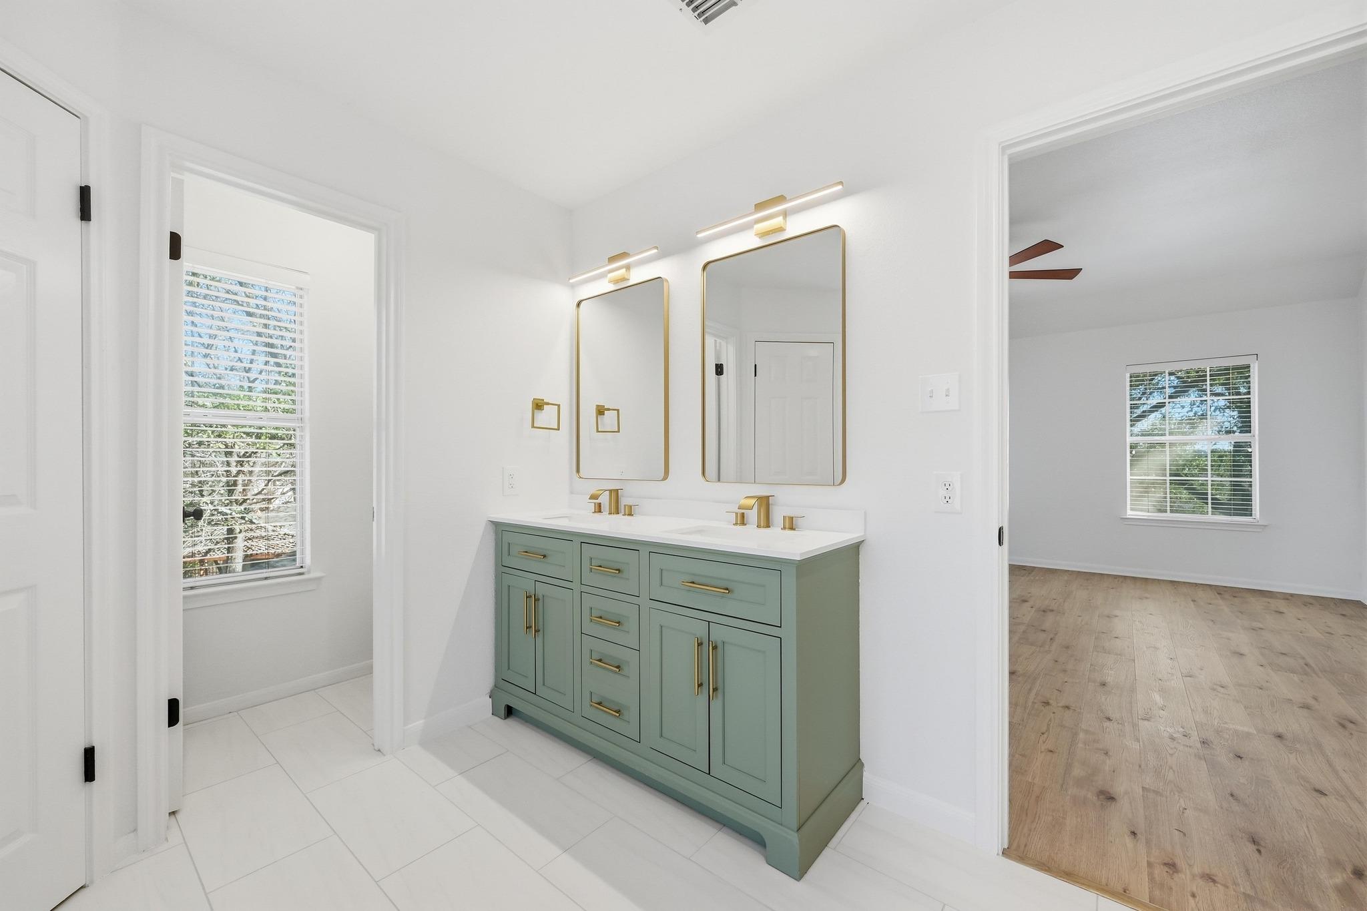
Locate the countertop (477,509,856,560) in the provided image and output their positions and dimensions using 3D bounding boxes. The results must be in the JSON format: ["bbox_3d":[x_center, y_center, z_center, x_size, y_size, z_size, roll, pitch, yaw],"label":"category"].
[{"bbox_3d":[-0.139,0.279,2.102,1.549,0.018,0.469,-1,-1,39],"label":"countertop"}]

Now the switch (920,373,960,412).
[{"bbox_3d":[0.784,-0.191,1.629,0.111,0.116,0.014,-1,-1,39],"label":"switch"}]

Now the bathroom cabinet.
[{"bbox_3d":[-0.133,0.724,2.088,1.547,0.870,0.461,-1,-1,39],"label":"bathroom cabinet"}]

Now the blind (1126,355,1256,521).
[{"bbox_3d":[4.662,-0.140,4.907,0.873,1.460,0.081,-1,-1,39],"label":"blind"}]

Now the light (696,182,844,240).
[{"bbox_3d":[0.311,-0.902,1.984,0.617,0.123,0.078,-1,-1,39],"label":"light"}]

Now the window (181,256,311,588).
[{"bbox_3d":[-2.068,-0.162,2.433,0.070,1.468,0.593,-1,-1,39],"label":"window"}]

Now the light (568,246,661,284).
[{"bbox_3d":[-0.323,-0.886,2.505,0.608,0.123,0.078,-1,-1,39],"label":"light"}]

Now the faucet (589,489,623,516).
[{"bbox_3d":[-0.351,0.216,2.432,0.060,0.120,0.153,-1,-1,39],"label":"faucet"}]

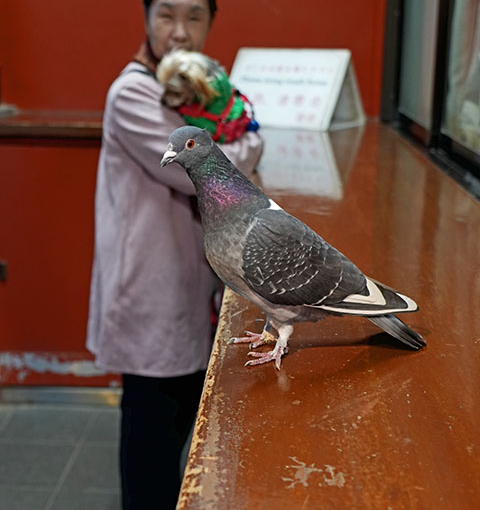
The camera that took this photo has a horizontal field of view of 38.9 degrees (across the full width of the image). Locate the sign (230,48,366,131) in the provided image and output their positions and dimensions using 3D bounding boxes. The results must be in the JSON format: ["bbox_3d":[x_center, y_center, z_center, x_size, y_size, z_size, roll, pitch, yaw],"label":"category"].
[{"bbox_3d":[0.187,-0.606,2.461,0.455,0.262,0.275,11,20,31],"label":"sign"}]

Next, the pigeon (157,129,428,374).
[{"bbox_3d":[0.055,-0.014,0.629,0.260,0.214,0.110,-1,17,-5],"label":"pigeon"}]

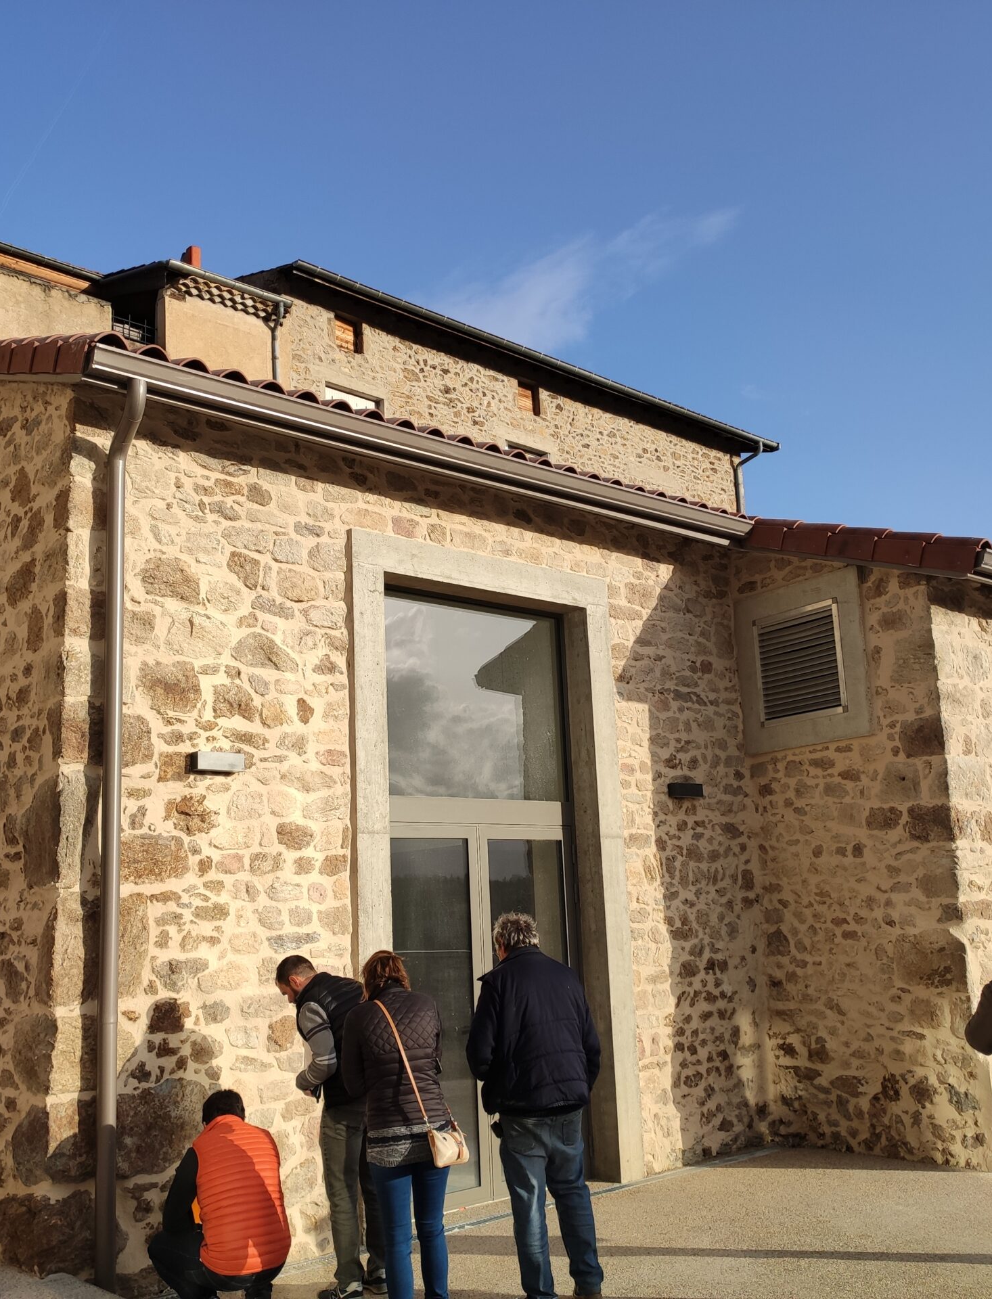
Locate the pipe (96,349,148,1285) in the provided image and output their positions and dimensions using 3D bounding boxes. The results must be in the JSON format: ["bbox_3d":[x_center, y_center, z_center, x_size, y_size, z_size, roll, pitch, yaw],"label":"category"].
[{"bbox_3d":[-1.850,0.787,6.438,0.111,4.505,0.334,8,-16,-40],"label":"pipe"}]

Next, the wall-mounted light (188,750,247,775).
[{"bbox_3d":[-1.502,0.620,7.004,0.276,0.091,0.121,8,-16,-40],"label":"wall-mounted light"}]

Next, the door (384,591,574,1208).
[{"bbox_3d":[-0.065,1.536,8.466,1.680,3.847,0.091,8,-16,-40],"label":"door"}]

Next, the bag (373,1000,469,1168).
[{"bbox_3d":[-0.330,1.860,5.614,0.350,0.660,0.260,4,-14,-29],"label":"bag"}]

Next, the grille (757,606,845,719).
[{"bbox_3d":[2.317,0.115,9.946,0.071,0.860,0.759,8,-16,-40],"label":"grille"}]

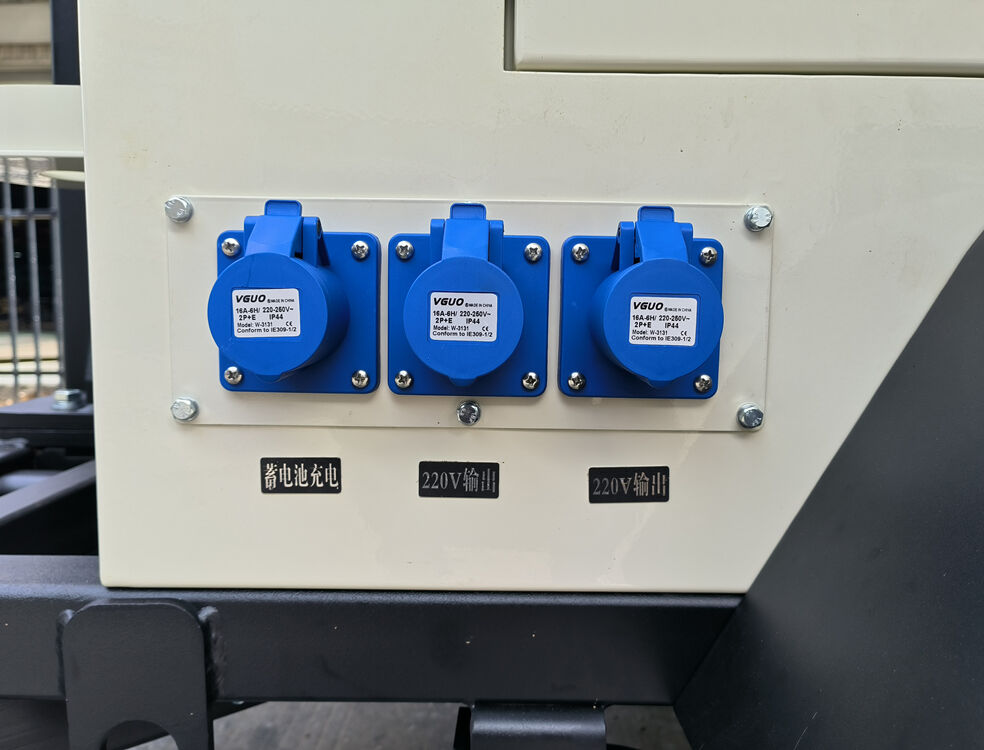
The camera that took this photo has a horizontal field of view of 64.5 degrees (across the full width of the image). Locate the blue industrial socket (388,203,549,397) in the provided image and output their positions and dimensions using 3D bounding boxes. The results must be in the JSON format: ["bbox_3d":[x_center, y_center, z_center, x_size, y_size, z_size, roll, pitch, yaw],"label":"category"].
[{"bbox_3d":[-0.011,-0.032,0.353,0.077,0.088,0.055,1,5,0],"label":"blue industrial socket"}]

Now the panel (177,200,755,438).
[{"bbox_3d":[-0.011,-0.029,0.381,0.292,0.110,0.003,1,5,0],"label":"panel"}]

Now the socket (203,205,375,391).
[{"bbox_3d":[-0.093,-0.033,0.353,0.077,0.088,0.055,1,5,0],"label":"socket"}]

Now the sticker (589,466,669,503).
[{"bbox_3d":[0.068,0.055,0.387,0.039,0.018,0.001,1,5,0],"label":"sticker"}]

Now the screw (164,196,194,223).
[{"bbox_3d":[-0.149,-0.079,0.371,0.012,0.012,0.007,1,5,0],"label":"screw"}]

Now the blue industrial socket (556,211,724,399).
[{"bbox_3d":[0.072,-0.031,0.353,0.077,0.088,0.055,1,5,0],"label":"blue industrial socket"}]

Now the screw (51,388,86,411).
[{"bbox_3d":[-0.368,0.022,0.680,0.030,0.016,0.030,1,5,0],"label":"screw"}]

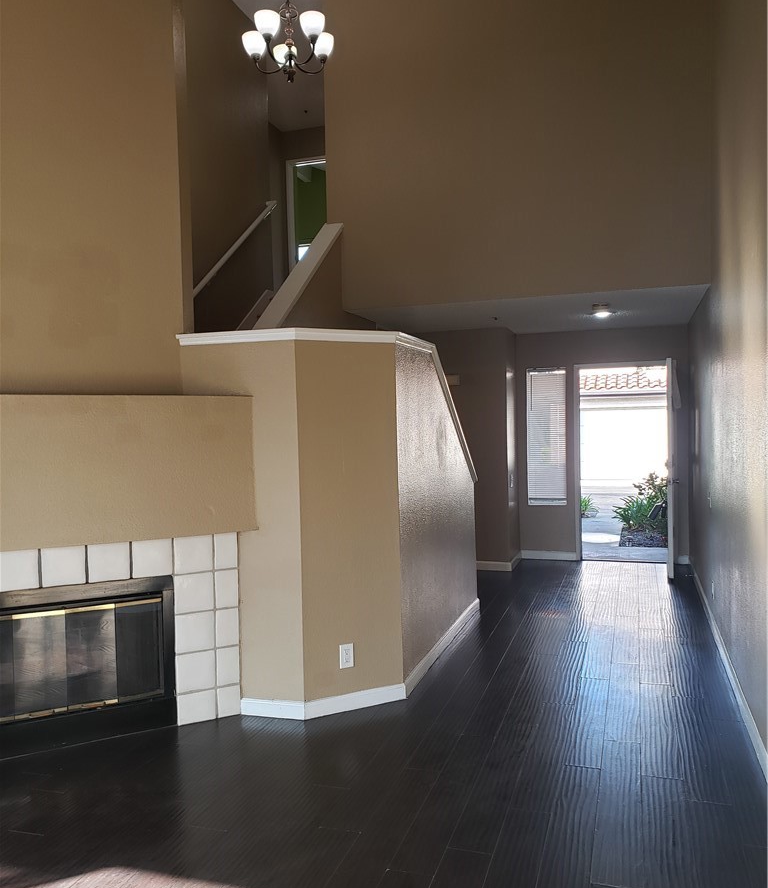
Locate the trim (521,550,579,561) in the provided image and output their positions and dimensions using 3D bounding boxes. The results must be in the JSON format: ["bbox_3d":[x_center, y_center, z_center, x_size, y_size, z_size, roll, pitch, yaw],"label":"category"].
[{"bbox_3d":[1.748,1.187,8.130,0.593,0.093,0.018,-1,2,18],"label":"trim"}]

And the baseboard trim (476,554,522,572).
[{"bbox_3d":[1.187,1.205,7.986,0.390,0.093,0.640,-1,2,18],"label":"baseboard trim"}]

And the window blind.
[{"bbox_3d":[1.725,-0.073,8.115,0.406,1.425,0.040,-1,2,18],"label":"window blind"}]

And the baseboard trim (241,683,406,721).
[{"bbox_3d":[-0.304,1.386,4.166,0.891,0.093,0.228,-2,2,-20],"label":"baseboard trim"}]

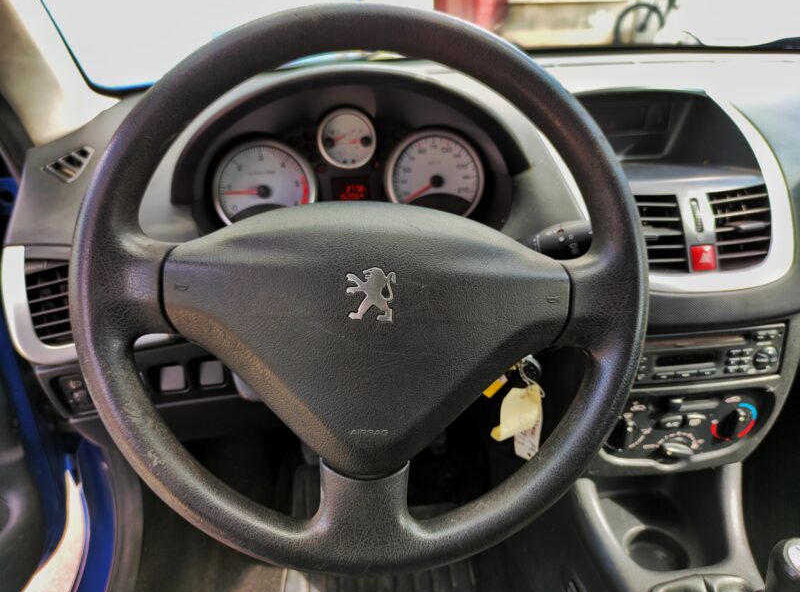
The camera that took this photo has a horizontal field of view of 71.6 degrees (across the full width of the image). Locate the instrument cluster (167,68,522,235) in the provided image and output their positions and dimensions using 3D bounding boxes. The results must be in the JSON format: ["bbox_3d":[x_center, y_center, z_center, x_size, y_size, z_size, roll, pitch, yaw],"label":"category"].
[{"bbox_3d":[-0.053,-0.149,0.588,0.340,0.165,0.110,-4,11,-6],"label":"instrument cluster"}]

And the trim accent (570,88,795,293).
[{"bbox_3d":[0.282,-0.111,0.586,0.205,0.205,0.080,-4,-9,-6],"label":"trim accent"}]

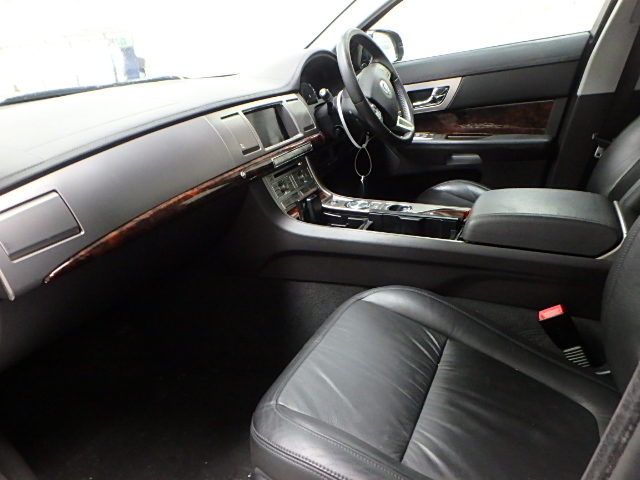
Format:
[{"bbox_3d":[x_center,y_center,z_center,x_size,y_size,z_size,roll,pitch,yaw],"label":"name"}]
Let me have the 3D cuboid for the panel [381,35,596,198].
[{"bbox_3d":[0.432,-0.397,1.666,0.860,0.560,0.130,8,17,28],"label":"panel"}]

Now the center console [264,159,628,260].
[{"bbox_3d":[0.221,-0.051,1.009,0.750,0.205,0.270,8,17,28],"label":"center console"}]

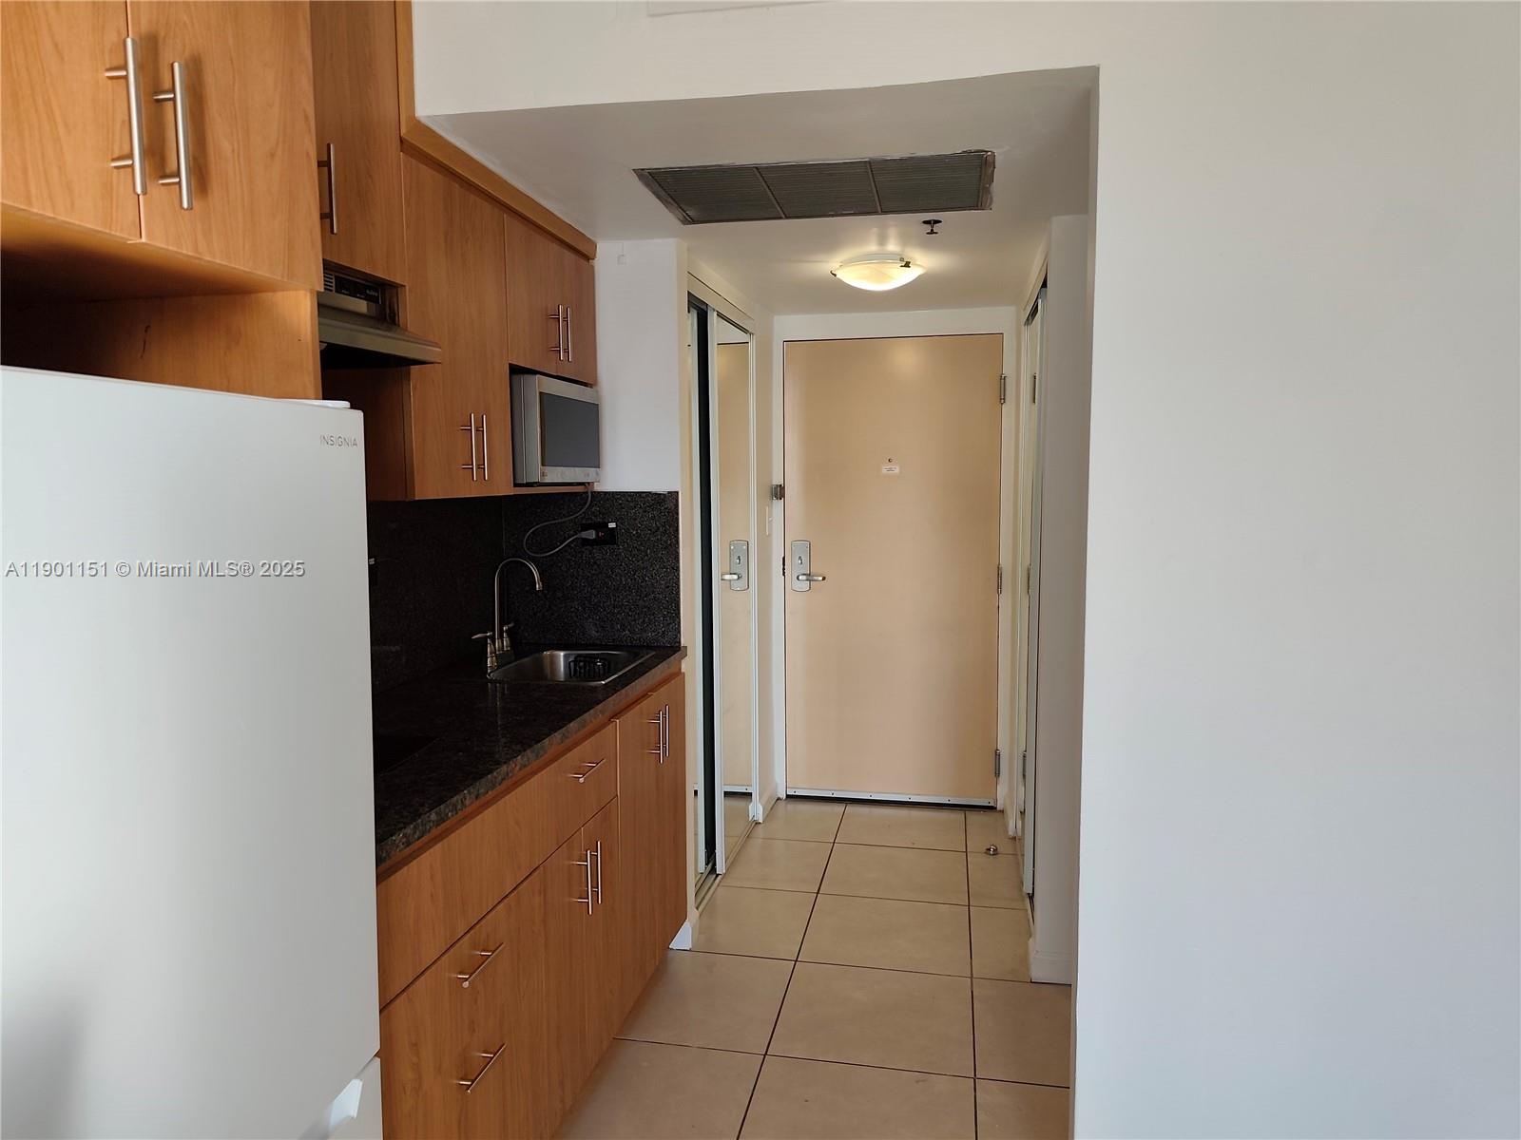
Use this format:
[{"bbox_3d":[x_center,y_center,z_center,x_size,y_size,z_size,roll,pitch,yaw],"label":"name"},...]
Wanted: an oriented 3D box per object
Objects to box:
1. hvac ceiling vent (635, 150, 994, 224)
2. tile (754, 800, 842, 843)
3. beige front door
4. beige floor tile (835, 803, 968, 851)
[{"bbox_3d":[0.158,-0.937,2.509,0.827,0.023,0.470,1,5,11],"label":"hvac ceiling vent"},{"bbox_3d":[0.177,1.060,4.245,0.333,0.010,0.505,1,5,11],"label":"tile"},{"bbox_3d":[0.569,0.015,4.405,0.925,2.015,0.045,1,5,11],"label":"beige front door"},{"bbox_3d":[0.592,1.068,4.181,0.507,0.012,0.494,1,5,11],"label":"beige floor tile"}]

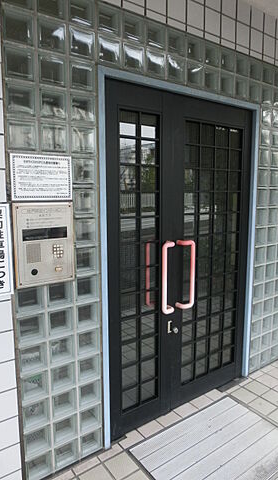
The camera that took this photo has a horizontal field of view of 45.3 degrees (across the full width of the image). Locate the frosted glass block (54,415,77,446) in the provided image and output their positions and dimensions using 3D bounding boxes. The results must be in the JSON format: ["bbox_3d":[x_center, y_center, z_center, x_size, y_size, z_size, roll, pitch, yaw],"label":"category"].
[{"bbox_3d":[-0.428,1.037,1.861,0.147,0.147,0.090,-6,10,-35],"label":"frosted glass block"}]

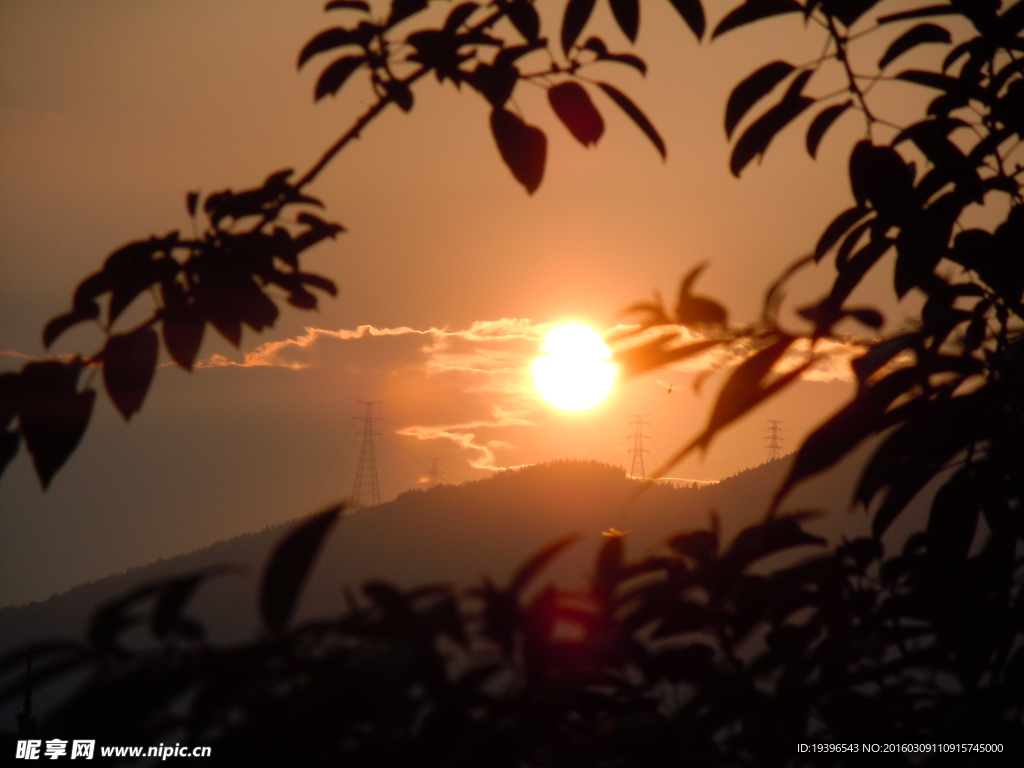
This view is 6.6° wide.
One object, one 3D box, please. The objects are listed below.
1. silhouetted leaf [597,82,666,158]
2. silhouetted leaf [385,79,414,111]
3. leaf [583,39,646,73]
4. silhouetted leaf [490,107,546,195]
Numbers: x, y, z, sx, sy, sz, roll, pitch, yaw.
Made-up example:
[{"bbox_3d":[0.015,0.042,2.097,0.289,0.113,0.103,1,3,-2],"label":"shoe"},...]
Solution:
[{"bbox_3d":[0.115,-0.252,8.500,0.020,0.096,0.032,-41,1,2],"label":"silhouetted leaf"},{"bbox_3d":[-0.108,-0.277,8.500,0.027,0.031,0.027,-17,2,0],"label":"silhouetted leaf"},{"bbox_3d":[0.087,-0.276,7.500,0.053,0.022,0.030,22,0,0],"label":"leaf"},{"bbox_3d":[0.006,-0.223,8.500,0.047,0.089,0.022,-22,1,1],"label":"silhouetted leaf"}]

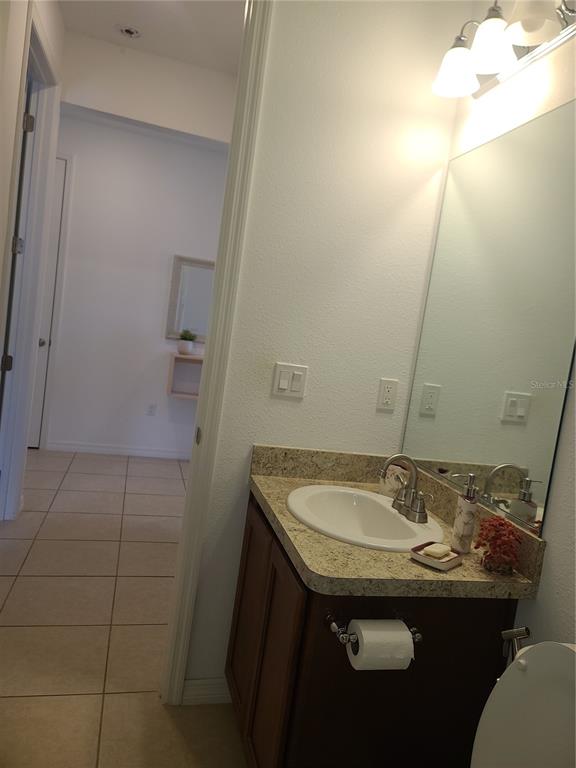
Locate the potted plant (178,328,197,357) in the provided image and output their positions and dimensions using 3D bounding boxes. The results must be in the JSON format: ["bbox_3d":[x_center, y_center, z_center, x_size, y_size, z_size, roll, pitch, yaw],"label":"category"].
[{"bbox_3d":[-0.916,-0.378,5.078,0.150,0.225,0.150,6,5,-15],"label":"potted plant"}]

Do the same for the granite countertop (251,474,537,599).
[{"bbox_3d":[0.234,0.415,1.633,0.564,0.041,0.786,6,6,-15],"label":"granite countertop"}]

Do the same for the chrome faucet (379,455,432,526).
[{"bbox_3d":[0.338,0.301,1.662,0.152,0.184,0.225,6,6,-15],"label":"chrome faucet"}]

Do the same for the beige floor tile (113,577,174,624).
[{"bbox_3d":[-0.598,1.044,2.679,0.459,0.010,0.455,6,5,-15],"label":"beige floor tile"}]

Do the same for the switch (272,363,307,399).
[{"bbox_3d":[0.009,-0.009,1.921,0.116,0.116,0.012,6,5,-15],"label":"switch"}]

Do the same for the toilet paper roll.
[{"bbox_3d":[0.190,0.540,1.151,0.109,0.093,0.093,6,6,-15],"label":"toilet paper roll"}]

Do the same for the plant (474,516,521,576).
[{"bbox_3d":[0.515,0.395,1.375,0.108,0.125,0.108,6,6,-15],"label":"plant"}]

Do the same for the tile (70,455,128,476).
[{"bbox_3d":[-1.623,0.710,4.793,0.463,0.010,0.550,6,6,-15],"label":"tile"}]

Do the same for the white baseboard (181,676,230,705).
[{"bbox_3d":[-0.273,1.104,2.002,0.208,0.098,0.014,6,6,-15],"label":"white baseboard"}]

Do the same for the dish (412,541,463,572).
[{"bbox_3d":[0.367,0.422,1.363,0.089,0.022,0.110,12,7,41],"label":"dish"}]

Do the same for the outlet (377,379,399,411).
[{"bbox_3d":[0.363,0.040,2.019,0.072,0.116,0.010,6,5,-15],"label":"outlet"}]

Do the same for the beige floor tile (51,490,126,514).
[{"bbox_3d":[-1.384,0.830,3.872,0.459,0.010,0.455,6,5,-15],"label":"beige floor tile"}]

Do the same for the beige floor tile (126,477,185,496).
[{"bbox_3d":[-1.049,0.821,4.428,0.463,0.010,0.455,6,6,-15],"label":"beige floor tile"}]

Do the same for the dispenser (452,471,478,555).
[{"bbox_3d":[0.467,0.340,1.464,0.092,0.203,0.064,5,6,-25],"label":"dispenser"}]

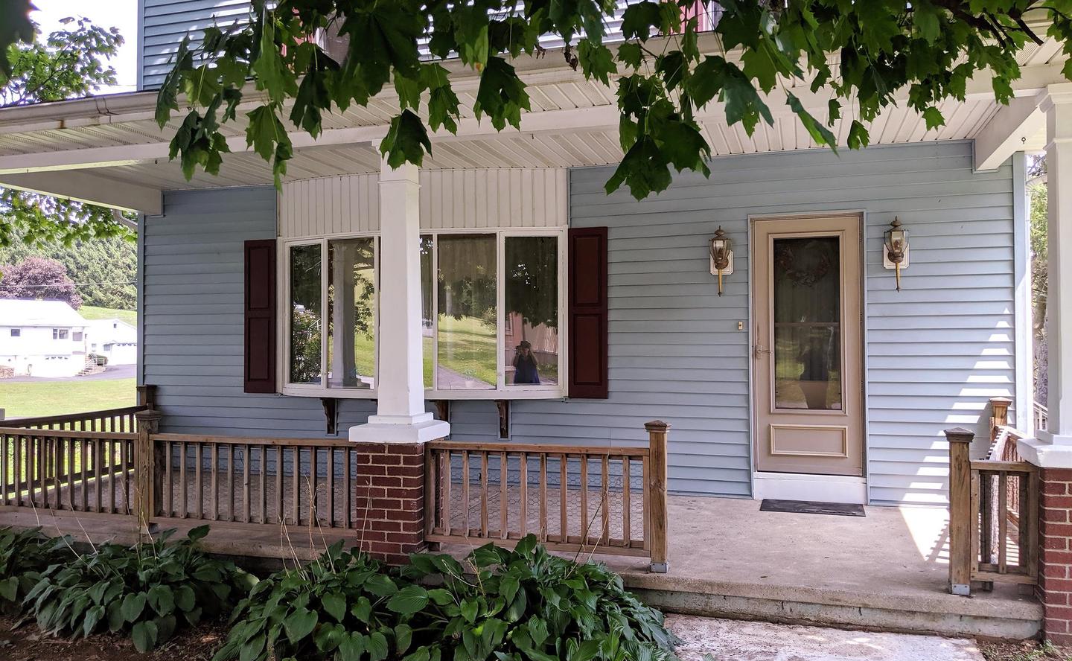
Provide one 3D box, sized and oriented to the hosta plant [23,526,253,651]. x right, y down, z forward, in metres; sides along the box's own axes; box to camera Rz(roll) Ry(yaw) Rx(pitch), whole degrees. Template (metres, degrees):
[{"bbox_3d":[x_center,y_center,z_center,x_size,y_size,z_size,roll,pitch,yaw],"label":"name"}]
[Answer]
[{"bbox_3d":[-2.049,1.333,4.680,1.130,0.460,1.050,-1,-1,18],"label":"hosta plant"}]

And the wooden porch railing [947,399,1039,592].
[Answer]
[{"bbox_3d":[2.758,0.911,5.161,0.720,0.870,2.280,-1,-1,18],"label":"wooden porch railing"}]

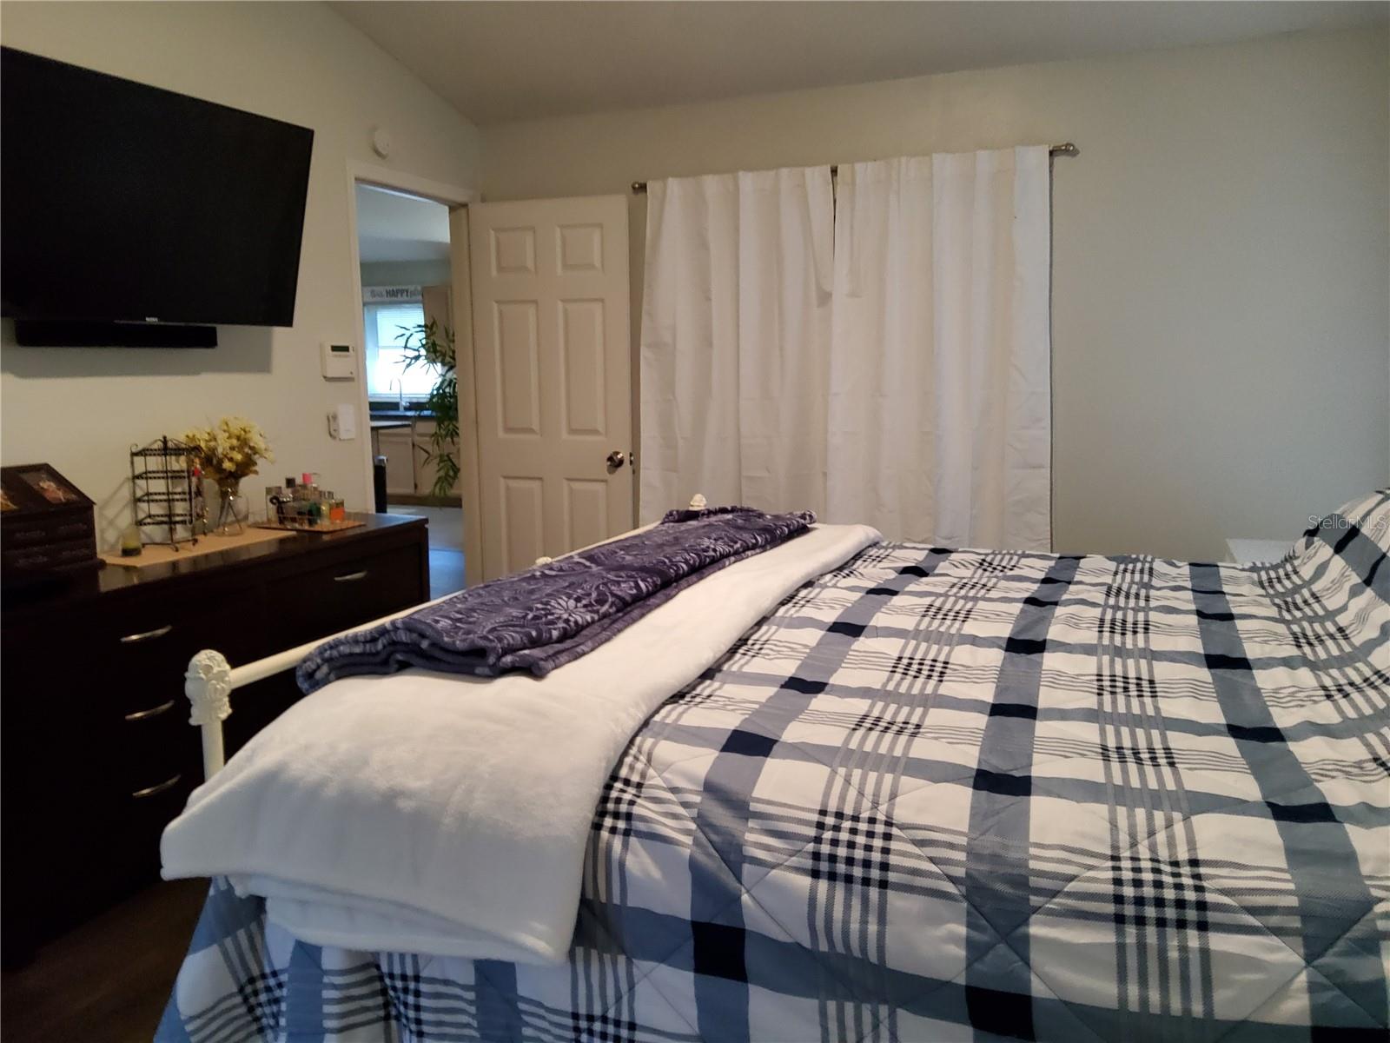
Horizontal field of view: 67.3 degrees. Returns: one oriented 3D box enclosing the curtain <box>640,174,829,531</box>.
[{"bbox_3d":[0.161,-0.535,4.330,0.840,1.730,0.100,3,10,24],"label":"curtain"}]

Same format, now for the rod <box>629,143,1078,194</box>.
[{"bbox_3d":[0.538,-1.361,4.037,1.780,0.050,0.080,3,10,24],"label":"rod"}]

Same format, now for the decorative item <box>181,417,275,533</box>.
[{"bbox_3d":[-1.492,-0.155,3.373,0.260,0.390,0.270,3,10,24],"label":"decorative item"}]

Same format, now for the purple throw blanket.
[{"bbox_3d":[-0.178,0.137,2.630,0.490,0.140,1.690,3,10,24],"label":"purple throw blanket"}]

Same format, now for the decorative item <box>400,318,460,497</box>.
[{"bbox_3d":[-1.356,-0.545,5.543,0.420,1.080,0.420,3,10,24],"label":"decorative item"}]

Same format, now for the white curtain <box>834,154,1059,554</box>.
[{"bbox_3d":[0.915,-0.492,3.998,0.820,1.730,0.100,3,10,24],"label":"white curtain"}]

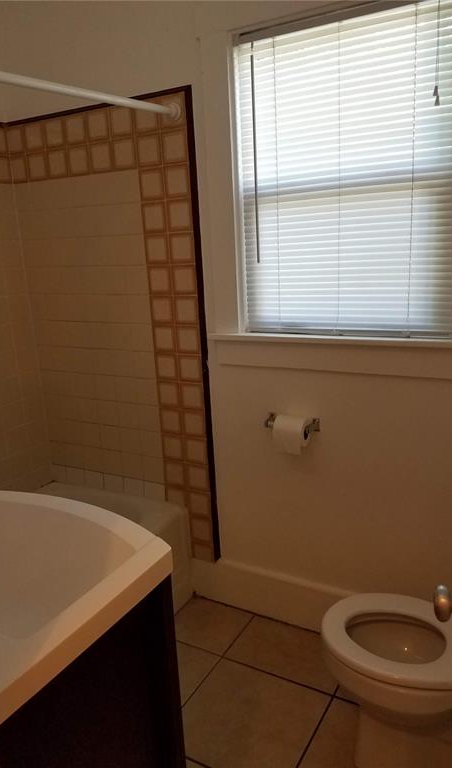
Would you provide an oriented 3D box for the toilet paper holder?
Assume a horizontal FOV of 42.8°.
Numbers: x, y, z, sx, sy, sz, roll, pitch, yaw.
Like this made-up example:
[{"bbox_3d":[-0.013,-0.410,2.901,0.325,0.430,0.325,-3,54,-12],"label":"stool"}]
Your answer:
[{"bbox_3d":[0.221,0.142,1.970,0.190,0.050,0.073,6,17,30],"label":"toilet paper holder"}]

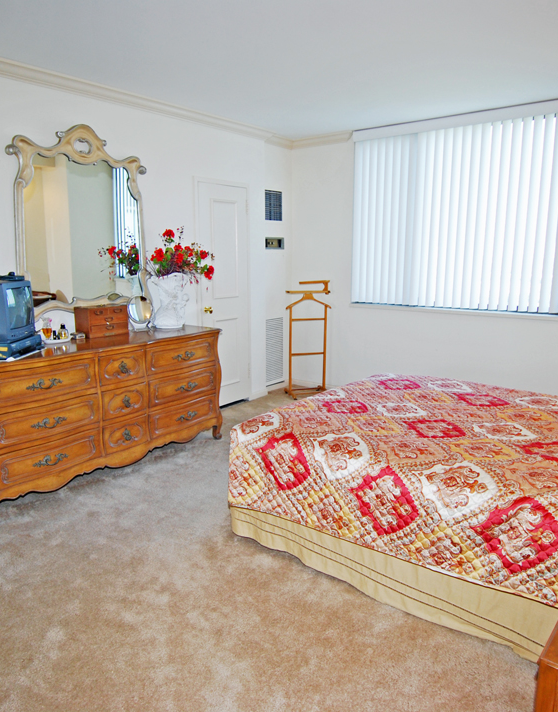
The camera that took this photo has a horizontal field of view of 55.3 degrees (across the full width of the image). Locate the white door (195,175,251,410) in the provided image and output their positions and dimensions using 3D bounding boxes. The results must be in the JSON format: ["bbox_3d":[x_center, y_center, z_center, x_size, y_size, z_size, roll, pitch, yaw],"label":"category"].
[{"bbox_3d":[-0.494,-0.520,4.913,0.050,2.050,0.630,8,14,37],"label":"white door"}]

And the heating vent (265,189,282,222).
[{"bbox_3d":[-0.045,-1.495,5.308,0.025,0.280,0.277,8,14,37],"label":"heating vent"}]

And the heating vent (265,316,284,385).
[{"bbox_3d":[-0.031,-0.045,5.690,0.020,0.720,0.315,8,14,37],"label":"heating vent"}]

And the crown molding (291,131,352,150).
[{"bbox_3d":[0.379,-2.099,5.156,0.700,0.100,0.090,8,14,37],"label":"crown molding"}]

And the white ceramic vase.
[{"bbox_3d":[-0.846,-0.427,4.152,0.290,0.430,0.310,-1,11,0],"label":"white ceramic vase"}]

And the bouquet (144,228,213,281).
[{"bbox_3d":[-0.764,-0.787,4.130,0.380,0.420,0.480,8,14,37],"label":"bouquet"}]

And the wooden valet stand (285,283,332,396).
[{"bbox_3d":[0.288,-0.173,5.352,0.455,1.150,0.290,-4,12,-16],"label":"wooden valet stand"}]

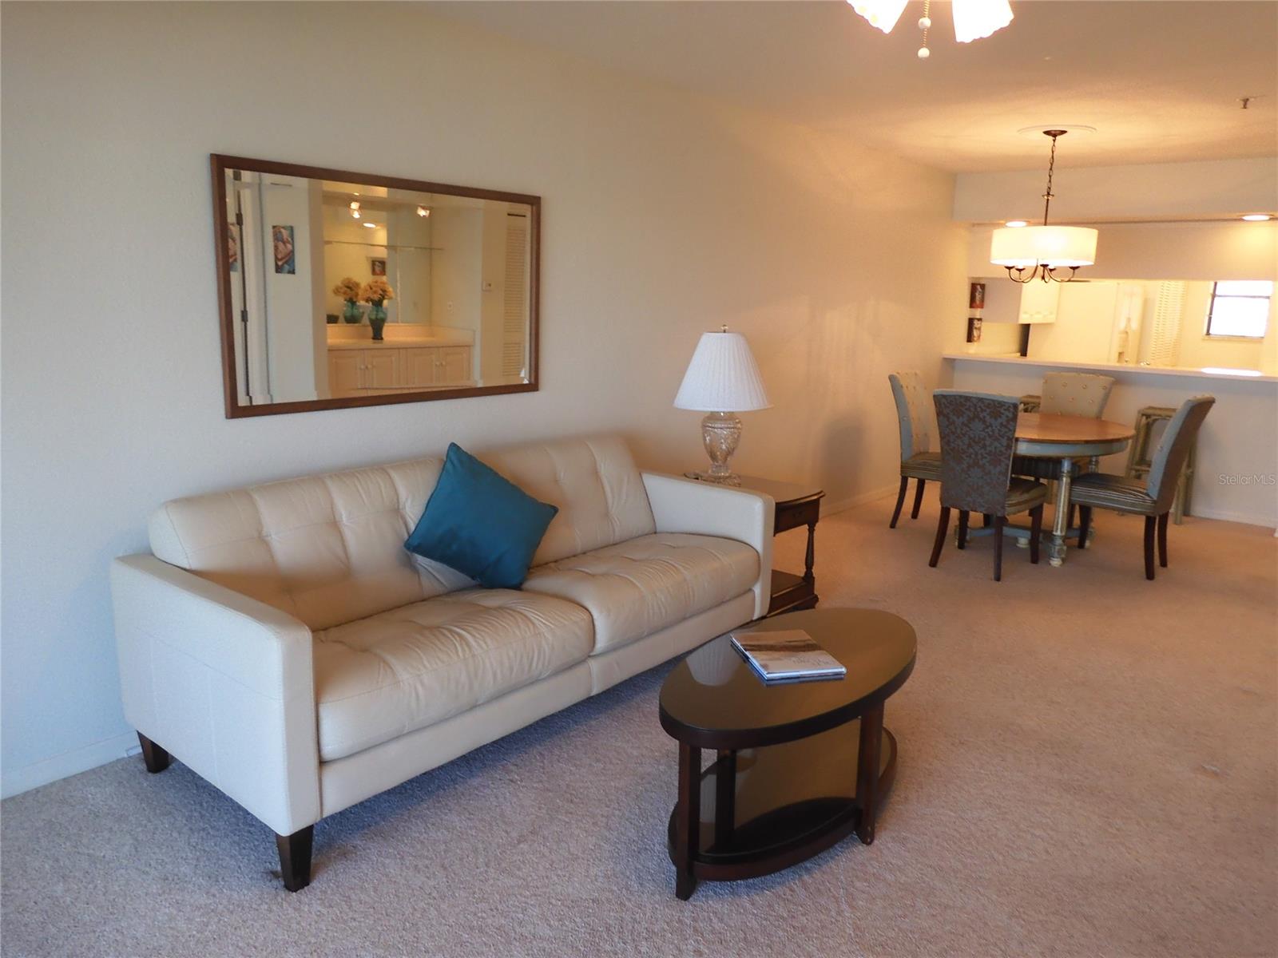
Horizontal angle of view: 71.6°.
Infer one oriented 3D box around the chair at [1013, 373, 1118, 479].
[{"bbox_3d":[2.852,-0.182,6.067,0.462,0.998,0.663,12,15,39],"label":"chair"}]

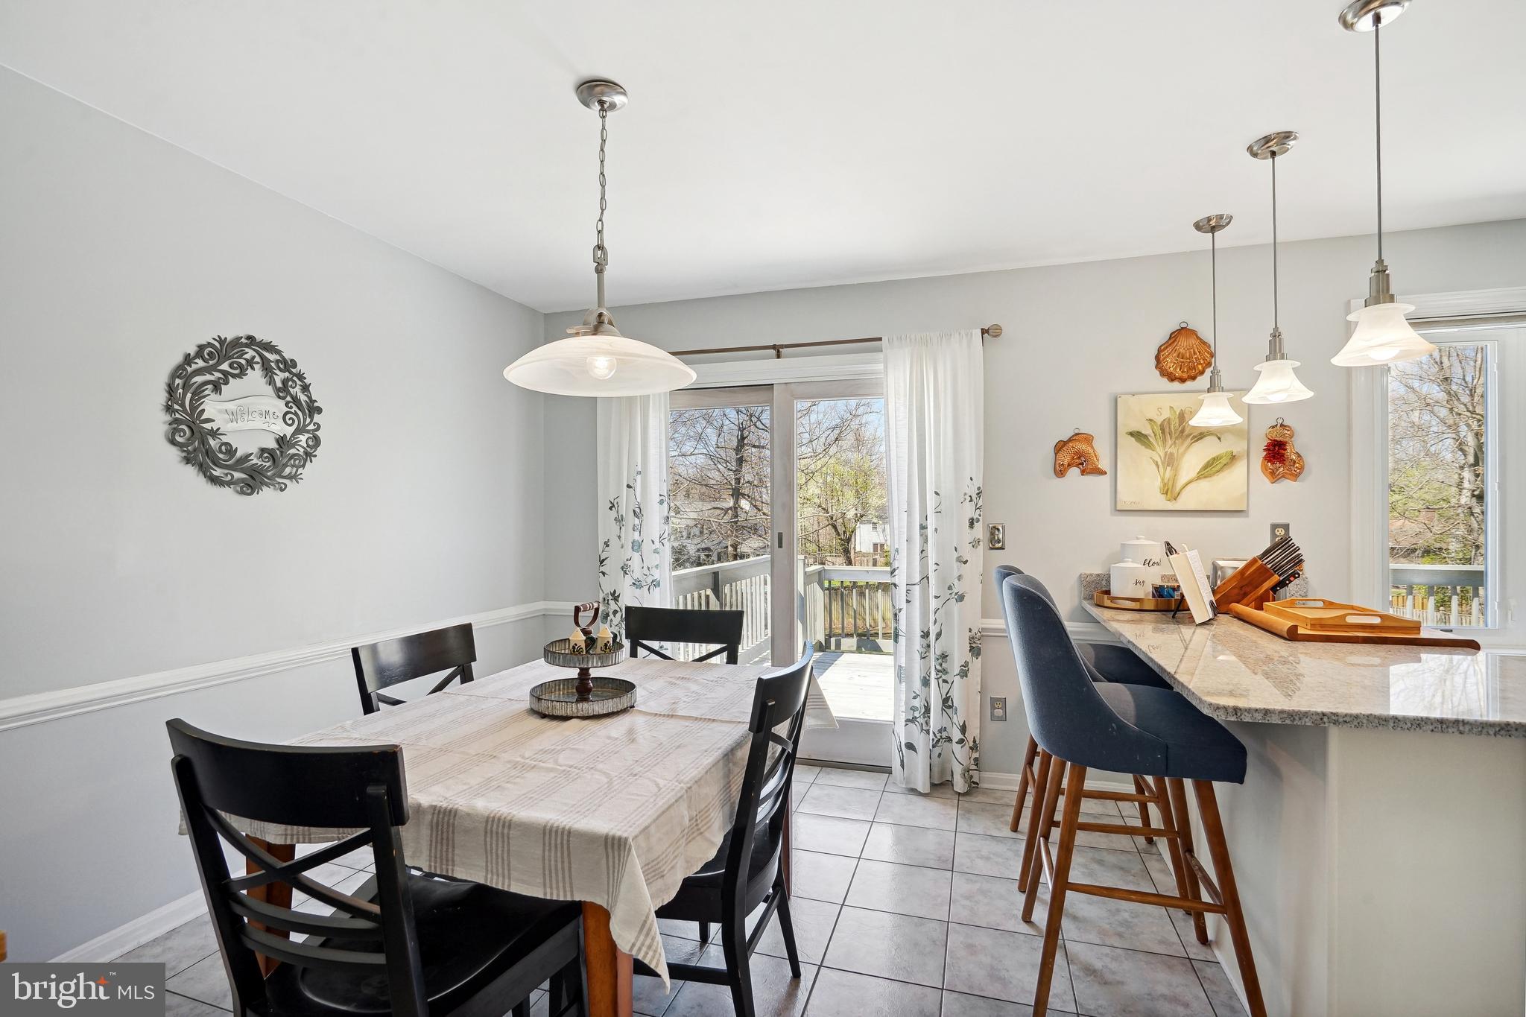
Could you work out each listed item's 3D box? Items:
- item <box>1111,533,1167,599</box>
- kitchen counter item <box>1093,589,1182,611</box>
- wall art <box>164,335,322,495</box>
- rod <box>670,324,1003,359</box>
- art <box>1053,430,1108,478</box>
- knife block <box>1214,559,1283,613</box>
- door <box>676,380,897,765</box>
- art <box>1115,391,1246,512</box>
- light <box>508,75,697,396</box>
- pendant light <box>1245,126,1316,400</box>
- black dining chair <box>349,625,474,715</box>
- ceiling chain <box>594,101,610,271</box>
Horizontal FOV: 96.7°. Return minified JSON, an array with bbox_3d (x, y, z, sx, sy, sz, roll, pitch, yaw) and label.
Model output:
[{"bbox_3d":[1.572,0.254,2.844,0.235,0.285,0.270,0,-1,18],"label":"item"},{"bbox_3d":[1.593,0.386,2.846,0.370,0.055,0.360,0,-1,18],"label":"kitchen counter item"},{"bbox_3d":[-1.806,-0.331,2.390,0.030,0.560,0.530,0,-1,18],"label":"wall art"},{"bbox_3d":[0.058,-0.814,3.458,2.200,0.070,0.090,0,-1,18],"label":"rod"},{"bbox_3d":[1.432,-0.248,3.059,0.220,0.213,0.050,0,-1,18],"label":"art"},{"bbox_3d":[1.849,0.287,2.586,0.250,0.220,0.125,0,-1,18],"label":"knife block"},{"bbox_3d":[0.121,0.327,3.578,1.780,1.950,0.110,0,-1,18],"label":"door"},{"bbox_3d":[1.817,-0.245,2.941,0.497,0.505,0.035,0,-1,18],"label":"art"},{"bbox_3d":[-0.447,-0.758,1.878,0.507,0.800,0.507,0,-1,0],"label":"light"},{"bbox_3d":[1.580,-0.726,2.092,0.190,0.800,0.190,0,-1,18],"label":"pendant light"},{"bbox_3d":[-0.819,0.844,1.991,0.490,0.920,0.490,0,-1,14],"label":"black dining chair"},{"bbox_3d":[-0.431,-0.870,1.833,0.038,0.460,0.036,0,-1,18],"label":"ceiling chain"}]

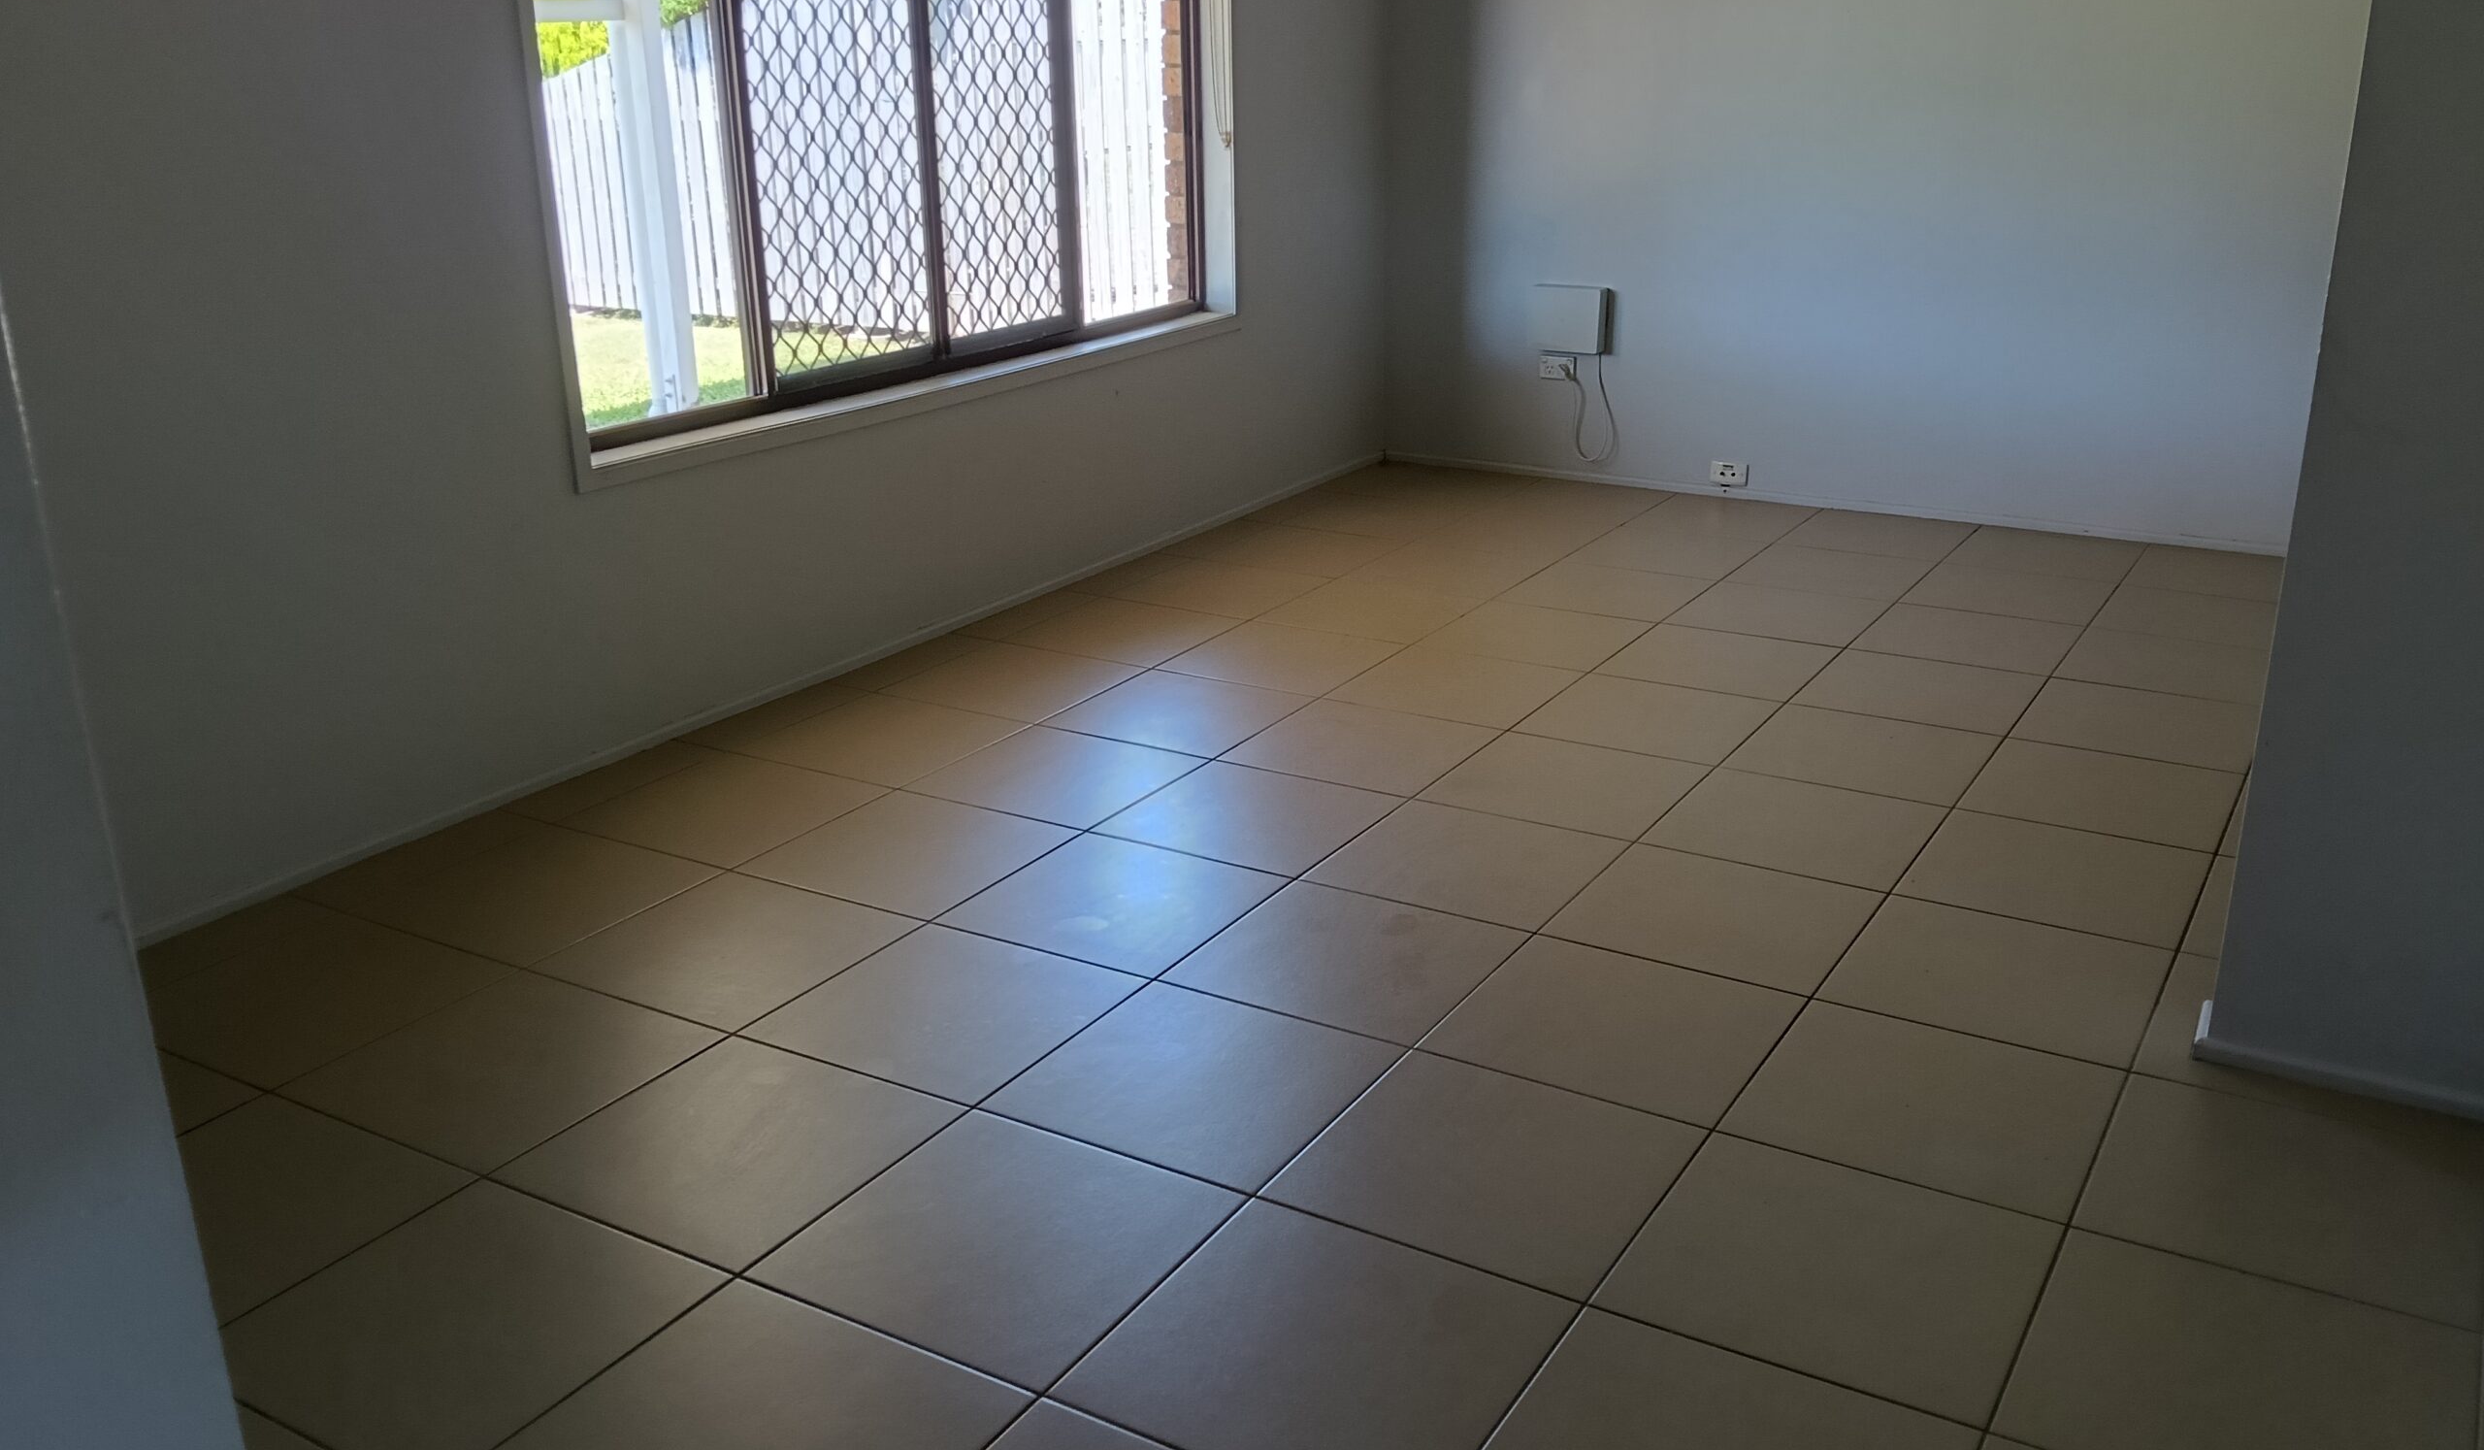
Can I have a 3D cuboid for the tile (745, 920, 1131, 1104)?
[{"bbox_3d":[-0.453,0.440,2.993,0.450,0.010,0.450,10,22,30],"label":"tile"}]

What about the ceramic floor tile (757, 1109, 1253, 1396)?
[{"bbox_3d":[-0.307,0.660,2.499,0.459,0.010,0.459,10,22,30],"label":"ceramic floor tile"}]

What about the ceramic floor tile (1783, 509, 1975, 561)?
[{"bbox_3d":[1.896,-0.558,5.794,0.453,0.010,0.453,10,22,30],"label":"ceramic floor tile"}]

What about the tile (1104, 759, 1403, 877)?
[{"bbox_3d":[0.019,0.179,3.721,0.450,0.010,0.450,10,22,30],"label":"tile"}]

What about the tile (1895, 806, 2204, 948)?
[{"bbox_3d":[1.472,0.271,3.512,0.459,0.010,0.459,10,22,30],"label":"tile"}]

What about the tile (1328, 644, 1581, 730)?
[{"bbox_3d":[0.511,-0.091,4.616,0.459,0.010,0.459,10,22,30],"label":"tile"}]

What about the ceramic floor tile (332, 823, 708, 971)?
[{"bbox_3d":[-1.253,0.300,3.470,0.453,0.010,0.453,10,22,30],"label":"ceramic floor tile"}]

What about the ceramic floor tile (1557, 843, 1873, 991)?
[{"bbox_3d":[0.789,0.318,3.245,0.446,0.010,0.446,11,22,30],"label":"ceramic floor tile"}]

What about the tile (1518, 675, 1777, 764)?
[{"bbox_3d":[0.876,-0.014,4.194,0.446,0.010,0.446,11,22,30],"label":"tile"}]

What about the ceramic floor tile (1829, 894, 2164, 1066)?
[{"bbox_3d":[1.177,0.390,3.020,0.446,0.010,0.446,11,22,30],"label":"ceramic floor tile"}]

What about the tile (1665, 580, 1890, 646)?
[{"bbox_3d":[1.424,-0.294,5.145,0.459,0.010,0.459,10,22,30],"label":"tile"}]

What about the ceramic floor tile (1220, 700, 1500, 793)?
[{"bbox_3d":[0.261,0.048,4.122,0.453,0.010,0.453,10,22,30],"label":"ceramic floor tile"}]

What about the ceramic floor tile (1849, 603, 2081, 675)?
[{"bbox_3d":[1.786,-0.207,4.778,0.453,0.010,0.453,10,22,30],"label":"ceramic floor tile"}]

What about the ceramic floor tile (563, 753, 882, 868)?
[{"bbox_3d":[-1.009,0.166,3.816,0.450,0.010,0.450,10,22,30],"label":"ceramic floor tile"}]

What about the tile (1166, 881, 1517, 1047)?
[{"bbox_3d":[0.173,0.381,3.127,0.450,0.010,0.450,10,22,30],"label":"tile"}]

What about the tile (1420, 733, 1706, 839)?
[{"bbox_3d":[0.656,0.121,3.886,0.453,0.010,0.453,10,22,30],"label":"tile"}]

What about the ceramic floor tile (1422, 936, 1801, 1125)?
[{"bbox_3d":[0.577,0.465,3.005,0.459,0.010,0.459,10,22,30],"label":"ceramic floor tile"}]

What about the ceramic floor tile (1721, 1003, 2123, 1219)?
[{"bbox_3d":[0.952,0.525,2.694,0.453,0.010,0.453,10,22,30],"label":"ceramic floor tile"}]

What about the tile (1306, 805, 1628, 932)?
[{"bbox_3d":[0.415,0.253,3.515,0.453,0.010,0.453,10,22,30],"label":"tile"}]

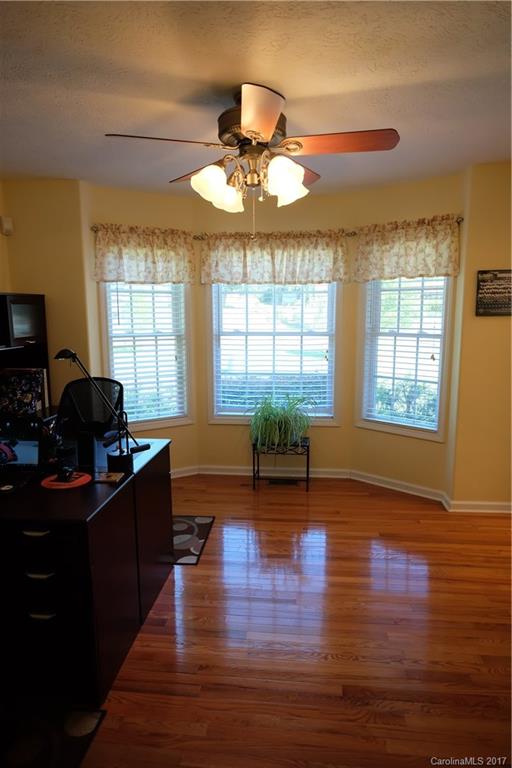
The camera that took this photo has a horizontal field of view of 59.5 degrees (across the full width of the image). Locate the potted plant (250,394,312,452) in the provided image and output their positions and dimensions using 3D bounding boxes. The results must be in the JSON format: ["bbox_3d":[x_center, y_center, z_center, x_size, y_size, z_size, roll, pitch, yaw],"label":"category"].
[{"bbox_3d":[0.214,0.315,3.860,0.500,0.460,0.400,1,8,6],"label":"potted plant"}]

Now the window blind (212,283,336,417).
[{"bbox_3d":[0.156,-0.418,4.005,1.090,1.440,0.060,1,8,6],"label":"window blind"}]

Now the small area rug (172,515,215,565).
[{"bbox_3d":[-0.900,1.018,3.067,1.160,0.012,0.670,1,8,6],"label":"small area rug"}]

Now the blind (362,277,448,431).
[{"bbox_3d":[1.190,-0.374,3.659,0.680,1.440,0.060,6,11,40],"label":"blind"}]

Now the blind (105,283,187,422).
[{"bbox_3d":[-0.927,-0.396,3.894,0.670,1.440,0.060,-4,9,-27],"label":"blind"}]

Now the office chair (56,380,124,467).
[{"bbox_3d":[-1.222,0.492,3.126,0.600,1.040,0.620,1,8,6],"label":"office chair"}]

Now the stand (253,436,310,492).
[{"bbox_3d":[0.226,0.688,3.933,0.470,0.410,0.270,1,8,6],"label":"stand"}]

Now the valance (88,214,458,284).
[{"bbox_3d":[0.126,-1.042,3.605,2.760,0.450,0.560,1,8,6],"label":"valance"}]

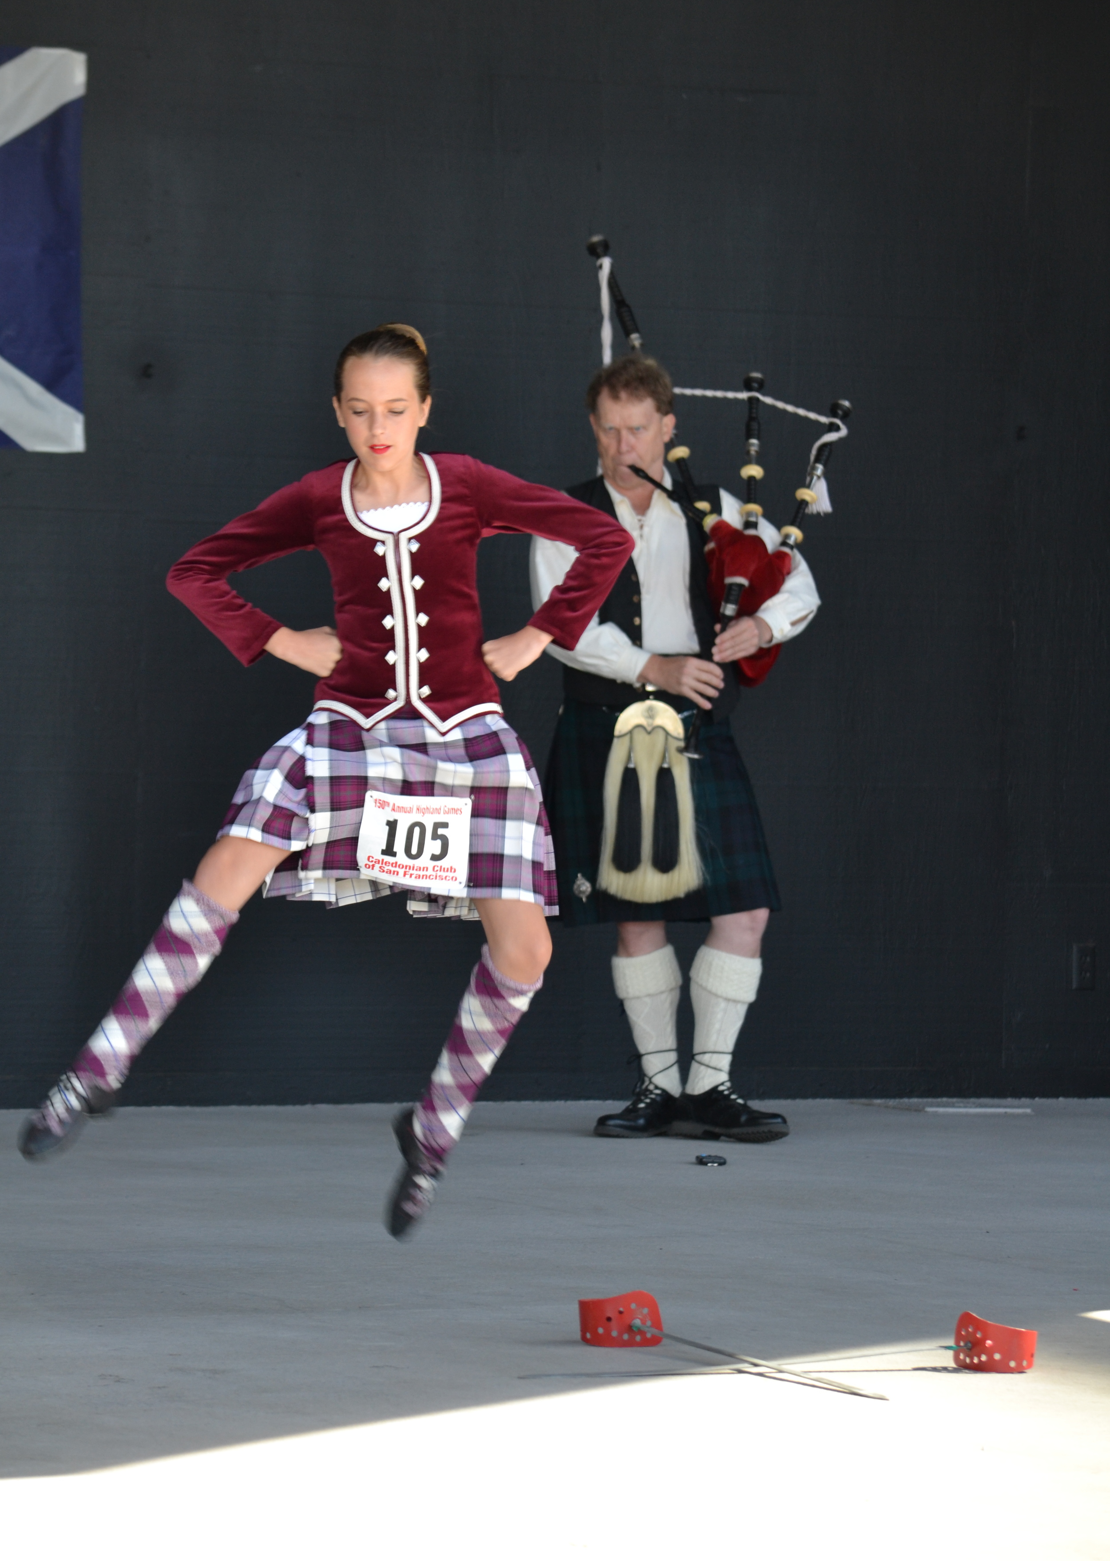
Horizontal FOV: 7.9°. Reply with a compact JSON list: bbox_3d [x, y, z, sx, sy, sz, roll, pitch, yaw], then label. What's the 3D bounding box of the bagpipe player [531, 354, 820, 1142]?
[{"bbox_3d":[0.274,-0.076,18.400,0.660,1.780,0.480,0,4,7],"label":"bagpipe player"}]

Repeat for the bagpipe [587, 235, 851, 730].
[{"bbox_3d":[0.375,-0.663,18.350,0.600,1.170,0.480,0,4,7],"label":"bagpipe"}]

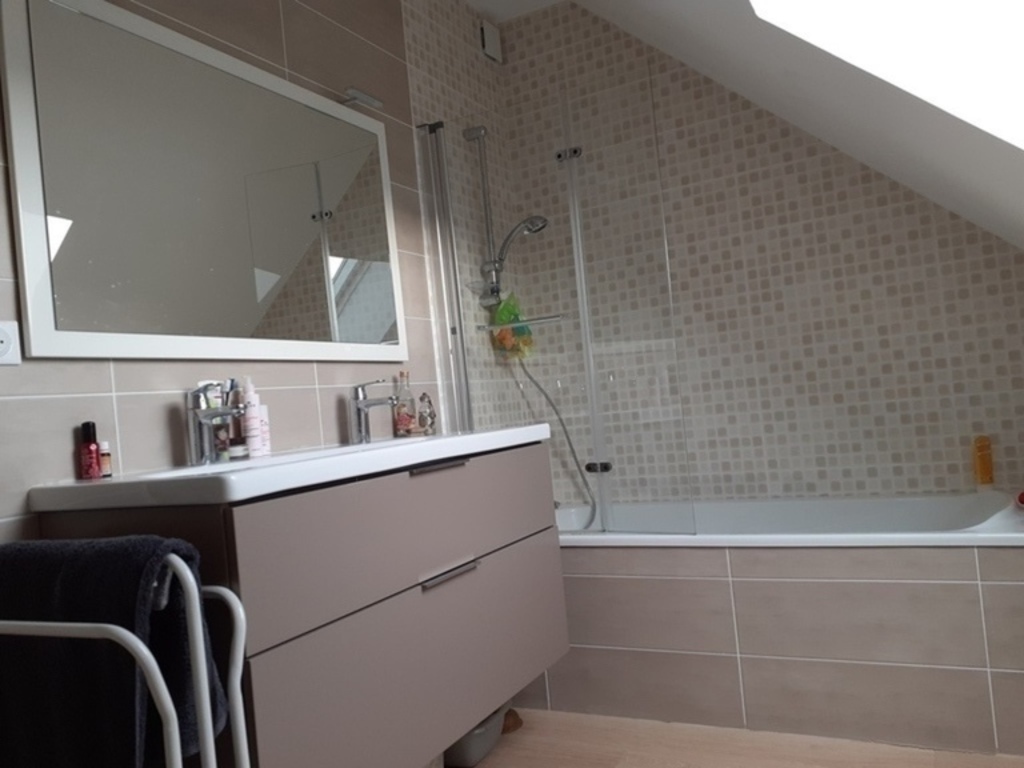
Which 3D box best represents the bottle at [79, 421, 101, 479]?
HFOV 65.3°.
[{"bbox_3d":[-0.781,0.123,1.480,0.033,0.108,0.033,-6,-2,27],"label":"bottle"}]

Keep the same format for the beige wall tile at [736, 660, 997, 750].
[{"bbox_3d":[0.900,0.819,2.066,0.593,0.199,0.013,-6,-2,27],"label":"beige wall tile"}]

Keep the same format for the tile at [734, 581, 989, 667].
[{"bbox_3d":[0.880,0.615,2.071,0.593,0.206,0.013,-6,-2,27],"label":"tile"}]

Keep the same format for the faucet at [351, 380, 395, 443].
[{"bbox_3d":[-0.370,0.073,2.119,0.128,0.163,0.048,-6,-2,27],"label":"faucet"}]

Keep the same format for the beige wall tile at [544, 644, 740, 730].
[{"bbox_3d":[0.374,0.876,2.340,0.592,0.199,0.013,-6,-2,27],"label":"beige wall tile"}]

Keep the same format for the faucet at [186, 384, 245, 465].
[{"bbox_3d":[-0.616,0.081,1.642,0.131,0.166,0.048,-6,-2,27],"label":"faucet"}]

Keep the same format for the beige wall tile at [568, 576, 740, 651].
[{"bbox_3d":[0.354,0.672,2.344,0.592,0.206,0.013,-6,-2,27],"label":"beige wall tile"}]

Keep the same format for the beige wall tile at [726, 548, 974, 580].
[{"bbox_3d":[0.866,0.467,2.074,0.593,0.085,0.013,-6,-2,27],"label":"beige wall tile"}]

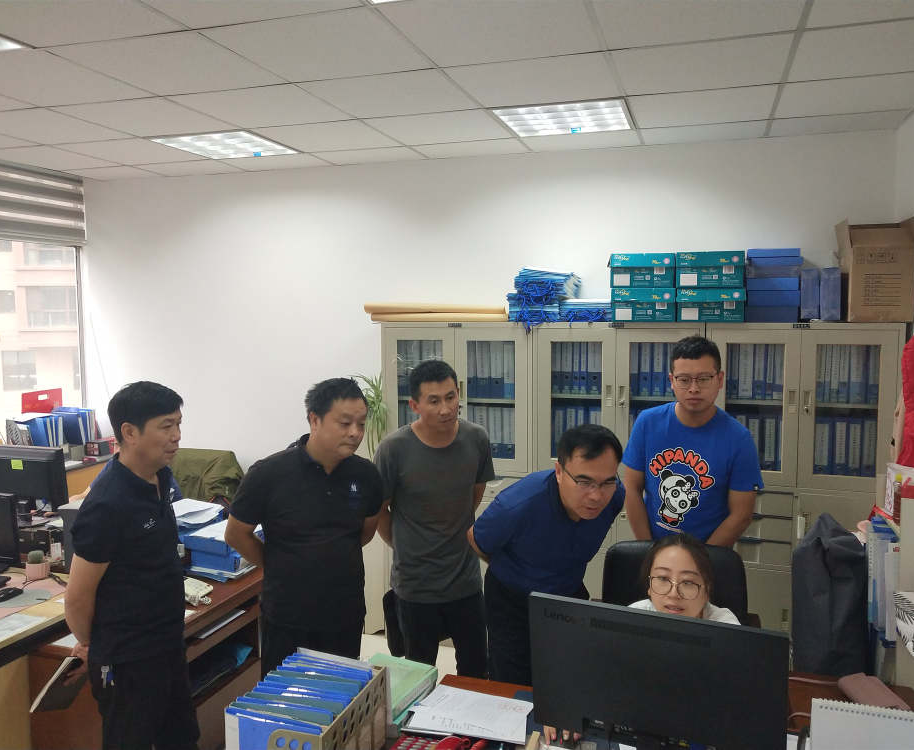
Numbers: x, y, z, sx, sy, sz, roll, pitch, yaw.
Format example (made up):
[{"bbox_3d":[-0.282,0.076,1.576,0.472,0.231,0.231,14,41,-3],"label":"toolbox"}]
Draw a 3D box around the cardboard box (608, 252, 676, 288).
[{"bbox_3d":[0.923,-0.500,4.235,0.310,0.168,0.250,1,3,19],"label":"cardboard box"}]

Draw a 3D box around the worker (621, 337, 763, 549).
[{"bbox_3d":[0.833,0.717,3.069,0.480,1.714,0.310,2,4,30],"label":"worker"}]

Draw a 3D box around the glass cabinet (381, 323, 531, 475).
[{"bbox_3d":[0.046,0.113,4.677,0.840,0.780,0.400,1,3,18],"label":"glass cabinet"}]

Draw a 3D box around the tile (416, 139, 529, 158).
[{"bbox_3d":[0.069,-1.180,4.483,0.590,0.020,0.385,1,3,19],"label":"tile"}]

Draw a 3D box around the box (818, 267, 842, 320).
[{"bbox_3d":[1.745,-0.370,4.065,0.088,0.235,0.290,1,3,18],"label":"box"}]

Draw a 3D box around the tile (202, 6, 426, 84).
[{"bbox_3d":[-0.454,-1.126,2.981,0.606,0.018,0.635,1,4,18],"label":"tile"}]

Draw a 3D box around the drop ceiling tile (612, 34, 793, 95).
[{"bbox_3d":[0.872,-1.105,3.092,0.590,0.020,0.590,1,3,19],"label":"drop ceiling tile"}]

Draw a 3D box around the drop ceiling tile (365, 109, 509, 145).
[{"bbox_3d":[-0.069,-1.201,4.203,0.605,0.018,0.630,1,4,18],"label":"drop ceiling tile"}]

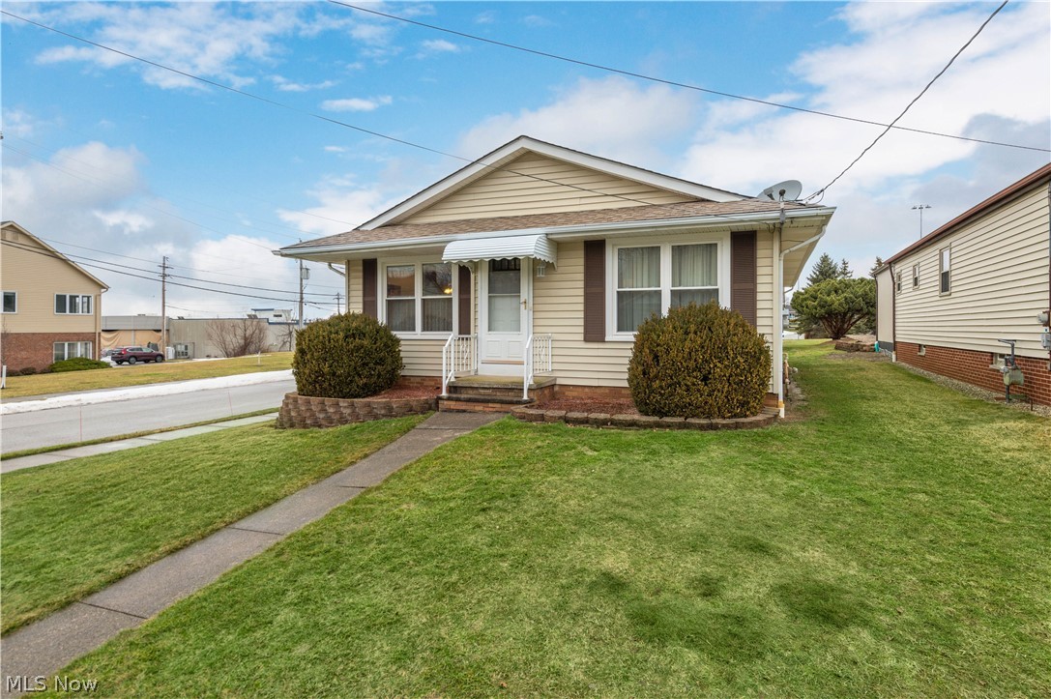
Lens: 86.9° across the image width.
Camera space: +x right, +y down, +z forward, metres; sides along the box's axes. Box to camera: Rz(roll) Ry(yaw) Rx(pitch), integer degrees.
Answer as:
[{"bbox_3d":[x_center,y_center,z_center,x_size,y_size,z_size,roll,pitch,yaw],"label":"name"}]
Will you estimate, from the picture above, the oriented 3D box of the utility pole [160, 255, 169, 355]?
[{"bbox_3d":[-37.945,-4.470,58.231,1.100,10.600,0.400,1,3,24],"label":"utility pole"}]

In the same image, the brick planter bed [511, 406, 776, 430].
[{"bbox_3d":[1.581,0.998,8.338,4.000,0.250,1.400,1,3,24],"label":"brick planter bed"}]

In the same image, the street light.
[{"bbox_3d":[40.672,-8.373,57.283,2.100,13.000,0.900,1,3,24],"label":"street light"}]

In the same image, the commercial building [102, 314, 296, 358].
[{"bbox_3d":[-42.345,-1.894,75.665,16.000,4.540,23.000,1,3,24],"label":"commercial building"}]

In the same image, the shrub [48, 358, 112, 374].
[{"bbox_3d":[-28.149,1.020,35.000,1.900,0.900,3.000,1,3,24],"label":"shrub"}]

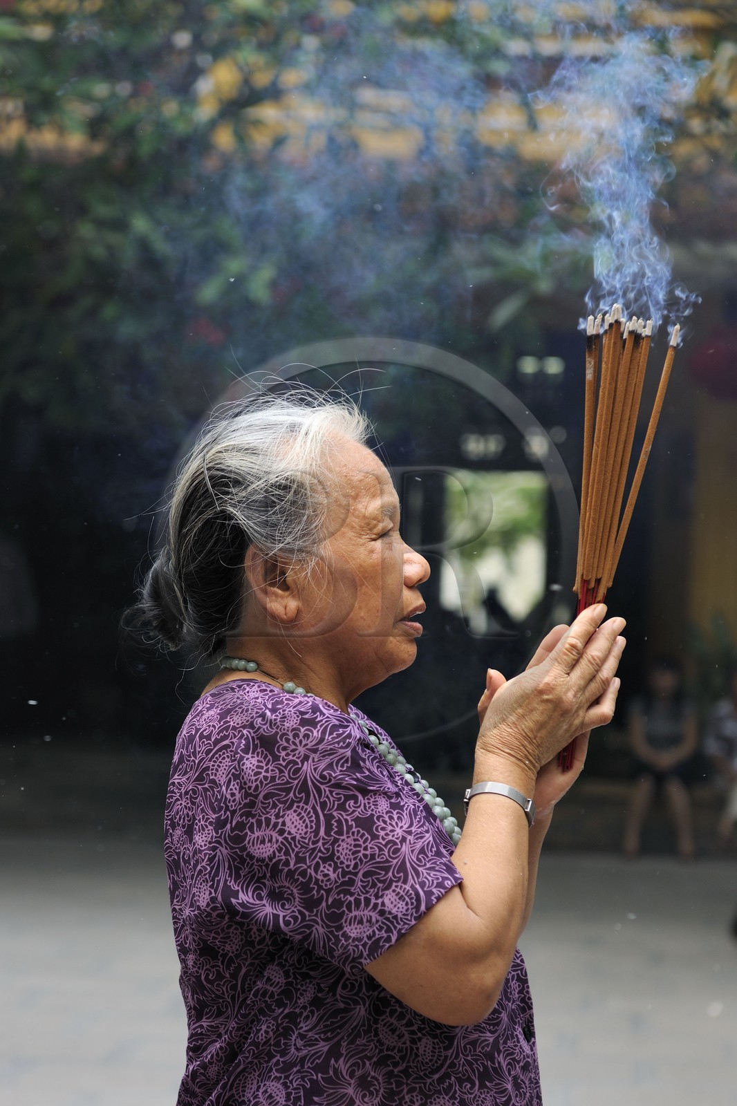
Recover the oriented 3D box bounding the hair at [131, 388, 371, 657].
[{"bbox_3d":[-0.099,-0.026,1.820,0.198,0.223,0.172,0,-2,-10],"label":"hair"}]

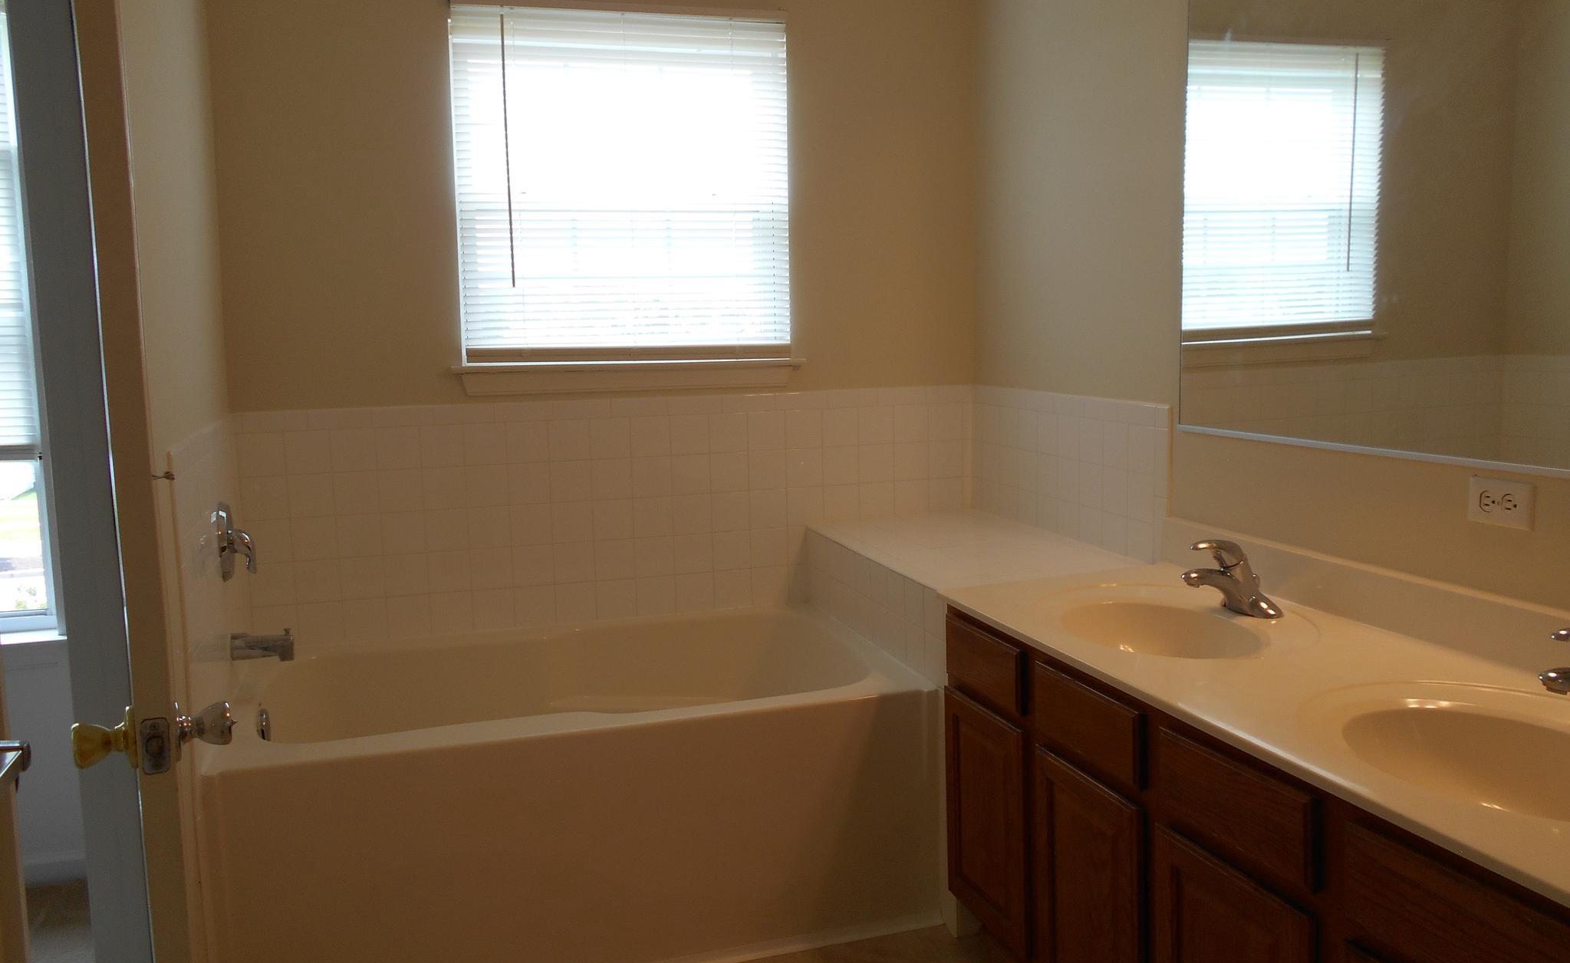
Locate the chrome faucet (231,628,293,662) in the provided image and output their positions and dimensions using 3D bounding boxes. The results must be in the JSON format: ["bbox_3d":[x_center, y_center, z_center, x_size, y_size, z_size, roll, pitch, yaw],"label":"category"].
[{"bbox_3d":[-1.169,0.369,2.648,0.132,0.063,0.056,-4,8,-16],"label":"chrome faucet"}]

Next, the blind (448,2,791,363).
[{"bbox_3d":[-0.414,-0.782,3.135,0.881,0.907,0.040,-4,8,-16],"label":"blind"}]

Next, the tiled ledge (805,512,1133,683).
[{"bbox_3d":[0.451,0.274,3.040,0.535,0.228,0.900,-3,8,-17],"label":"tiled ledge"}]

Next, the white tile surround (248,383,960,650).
[{"bbox_3d":[-0.404,0.075,3.246,2.012,0.607,0.022,-4,8,-16],"label":"white tile surround"}]

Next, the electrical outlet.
[{"bbox_3d":[1.082,0.034,1.782,0.010,0.069,0.113,-4,8,-16],"label":"electrical outlet"}]

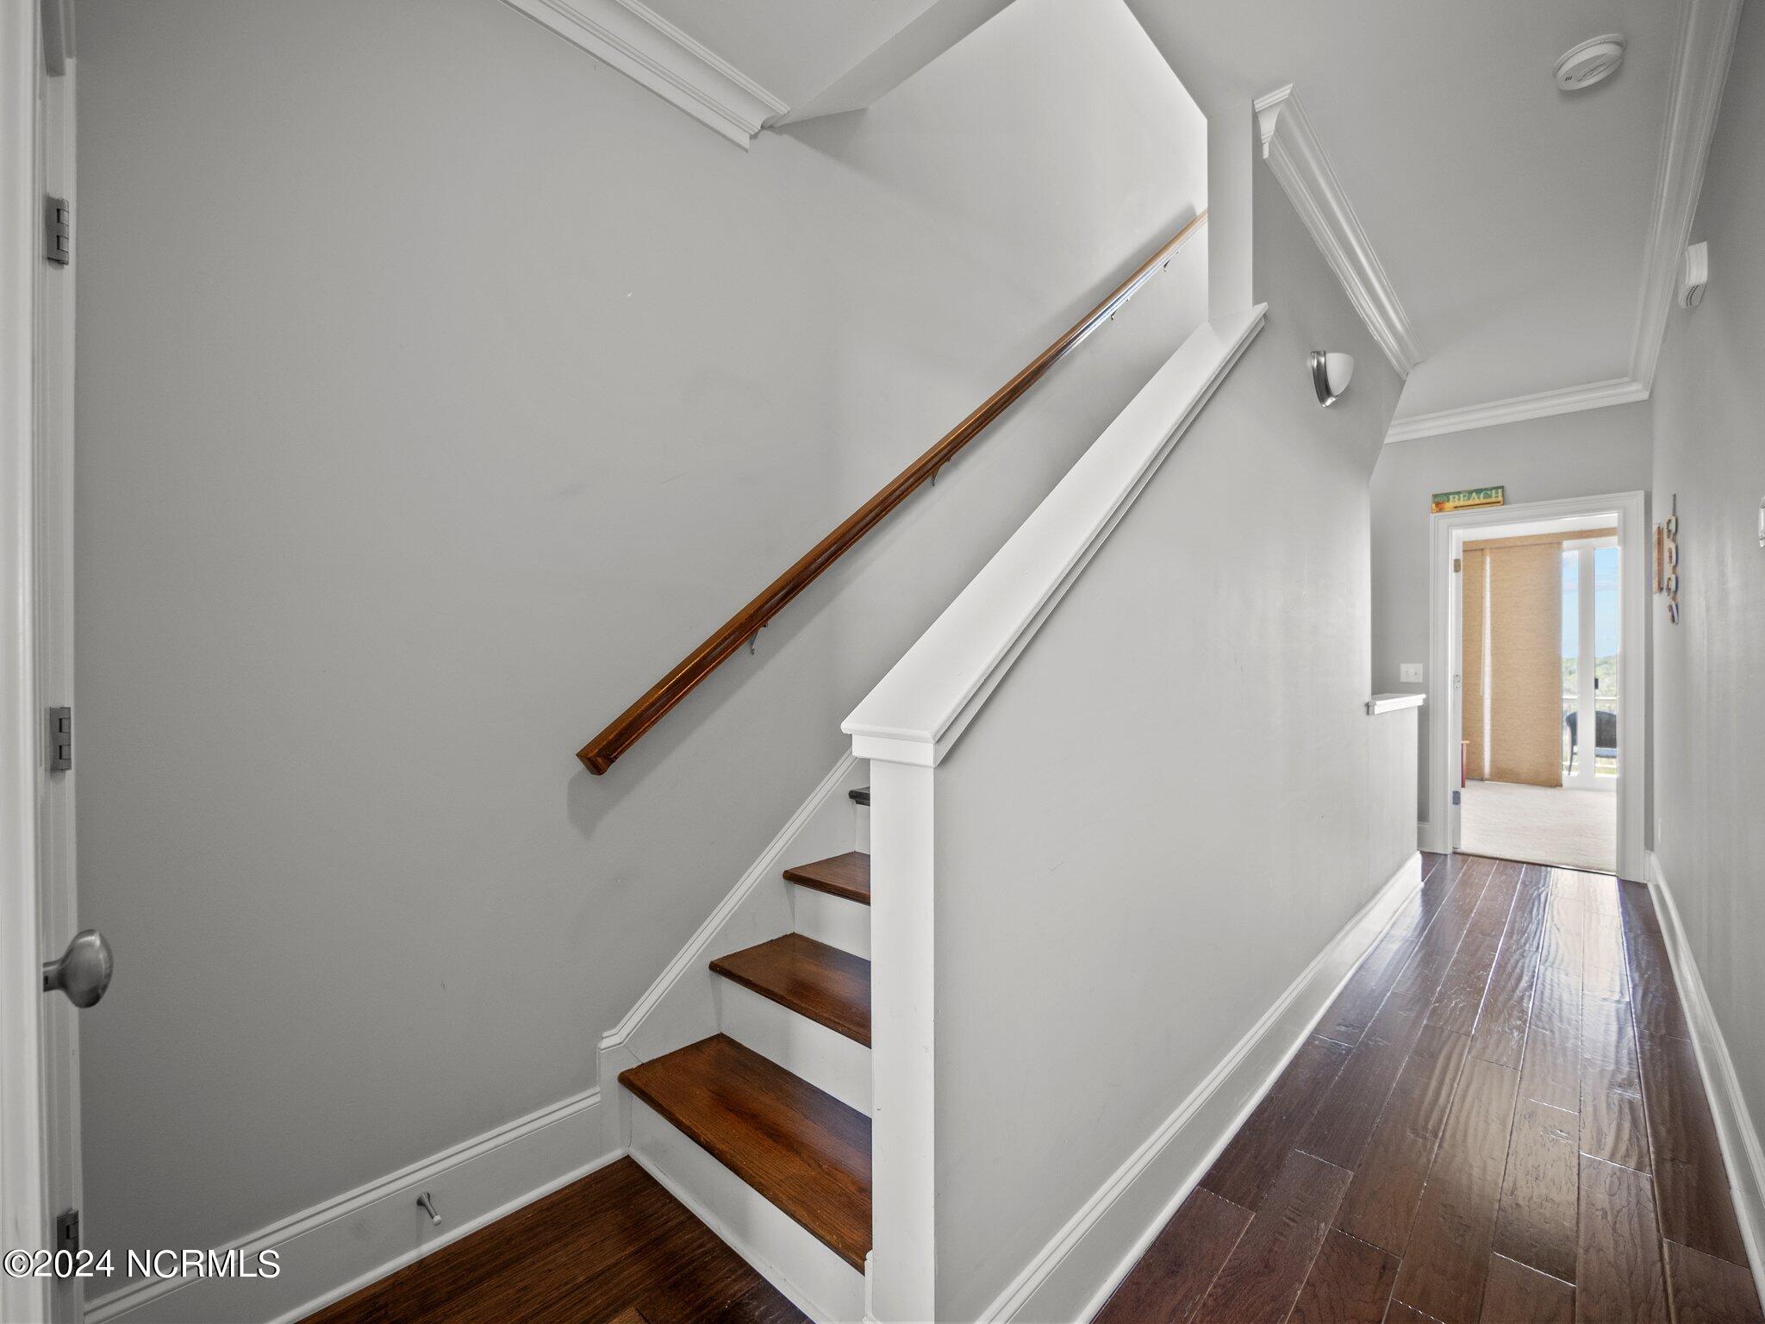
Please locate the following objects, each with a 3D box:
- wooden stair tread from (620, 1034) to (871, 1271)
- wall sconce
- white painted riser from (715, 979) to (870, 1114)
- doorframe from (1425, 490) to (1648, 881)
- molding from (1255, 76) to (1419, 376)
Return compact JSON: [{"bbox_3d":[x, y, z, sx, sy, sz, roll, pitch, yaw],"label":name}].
[{"bbox_3d":[-0.213,1.023,1.550,0.887,0.029,0.288,0,0,42],"label":"wooden stair tread"},{"bbox_3d":[1.606,-0.987,2.517,0.095,0.160,0.290,0,0,45],"label":"wall sconce"},{"bbox_3d":[-0.104,0.924,1.660,0.887,0.167,0.022,0,0,42],"label":"white painted riser"},{"bbox_3d":[3.862,0.137,4.254,0.930,2.135,0.140,0,0,43],"label":"doorframe"},{"bbox_3d":[1.916,-1.508,2.829,0.100,0.130,2.360,0,0,45],"label":"molding"}]

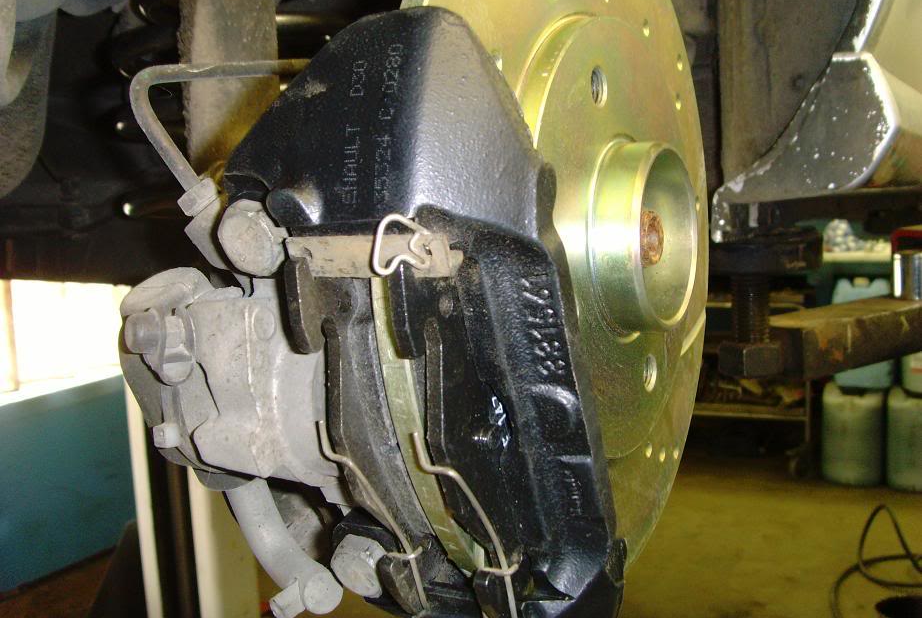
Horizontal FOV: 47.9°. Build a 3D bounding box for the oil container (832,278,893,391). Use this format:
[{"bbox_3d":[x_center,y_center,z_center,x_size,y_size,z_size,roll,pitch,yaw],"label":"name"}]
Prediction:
[{"bbox_3d":[1.532,0.093,3.950,0.215,0.385,0.235,1,10,20],"label":"oil container"}]

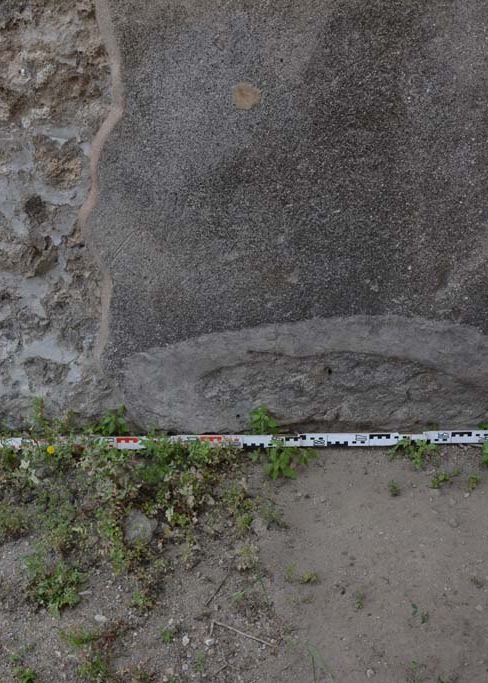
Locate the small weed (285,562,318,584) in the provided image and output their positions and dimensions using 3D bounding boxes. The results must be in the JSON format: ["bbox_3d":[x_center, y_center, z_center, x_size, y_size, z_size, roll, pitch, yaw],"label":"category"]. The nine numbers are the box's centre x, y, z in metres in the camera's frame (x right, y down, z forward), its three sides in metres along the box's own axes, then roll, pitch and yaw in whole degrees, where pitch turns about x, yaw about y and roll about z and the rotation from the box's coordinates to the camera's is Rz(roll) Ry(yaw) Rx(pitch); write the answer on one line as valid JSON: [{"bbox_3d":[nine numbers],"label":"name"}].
[{"bbox_3d":[0.114,0.461,1.525,0.067,0.025,0.033,-1,38,0],"label":"small weed"}]

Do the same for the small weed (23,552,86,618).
[{"bbox_3d":[-0.363,0.464,1.472,0.120,0.070,0.131,-1,35,0],"label":"small weed"}]

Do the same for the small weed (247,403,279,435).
[{"bbox_3d":[0.047,0.194,1.831,0.071,0.071,0.053,-1,38,0],"label":"small weed"}]

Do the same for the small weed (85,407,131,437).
[{"bbox_3d":[-0.326,0.200,1.838,0.101,0.069,0.056,-1,38,0],"label":"small weed"}]

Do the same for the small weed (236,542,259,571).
[{"bbox_3d":[0.007,0.435,1.553,0.044,0.035,0.042,-1,38,0],"label":"small weed"}]

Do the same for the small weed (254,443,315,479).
[{"bbox_3d":[0.092,0.270,1.743,0.145,0.065,0.076,-1,35,0],"label":"small weed"}]

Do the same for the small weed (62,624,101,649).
[{"bbox_3d":[-0.303,0.546,1.423,0.069,0.032,0.029,-1,38,0],"label":"small weed"}]

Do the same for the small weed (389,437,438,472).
[{"bbox_3d":[0.392,0.258,1.767,0.110,0.050,0.073,-1,35,0],"label":"small weed"}]

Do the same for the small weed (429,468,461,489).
[{"bbox_3d":[0.447,0.305,1.712,0.068,0.026,0.035,-1,38,0],"label":"small weed"}]

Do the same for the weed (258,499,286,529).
[{"bbox_3d":[0.061,0.366,1.637,0.059,0.037,0.050,-1,38,0],"label":"weed"}]

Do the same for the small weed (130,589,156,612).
[{"bbox_3d":[-0.191,0.492,1.463,0.049,0.030,0.043,-1,35,0],"label":"small weed"}]

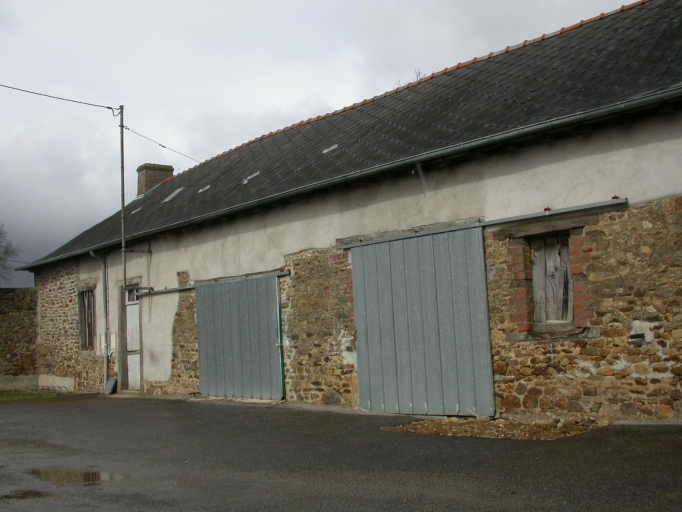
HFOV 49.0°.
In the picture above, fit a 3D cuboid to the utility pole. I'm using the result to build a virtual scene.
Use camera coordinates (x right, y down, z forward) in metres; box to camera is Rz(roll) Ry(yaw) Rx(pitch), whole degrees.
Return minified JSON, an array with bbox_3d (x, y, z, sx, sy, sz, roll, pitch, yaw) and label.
[{"bbox_3d":[-4.248,-0.205,14.669,0.080,5.633,0.080,2,-8,-42],"label":"utility pole"}]

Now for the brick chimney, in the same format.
[{"bbox_3d":[-5.398,-2.196,21.808,0.943,0.884,0.486,2,-8,-42],"label":"brick chimney"}]

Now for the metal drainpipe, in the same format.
[{"bbox_3d":[-5.252,1.371,16.289,0.377,2.915,0.100,2,-8,-42],"label":"metal drainpipe"}]

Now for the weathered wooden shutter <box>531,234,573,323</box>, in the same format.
[{"bbox_3d":[2.377,0.255,8.407,0.050,0.972,0.522,2,-8,-42],"label":"weathered wooden shutter"}]

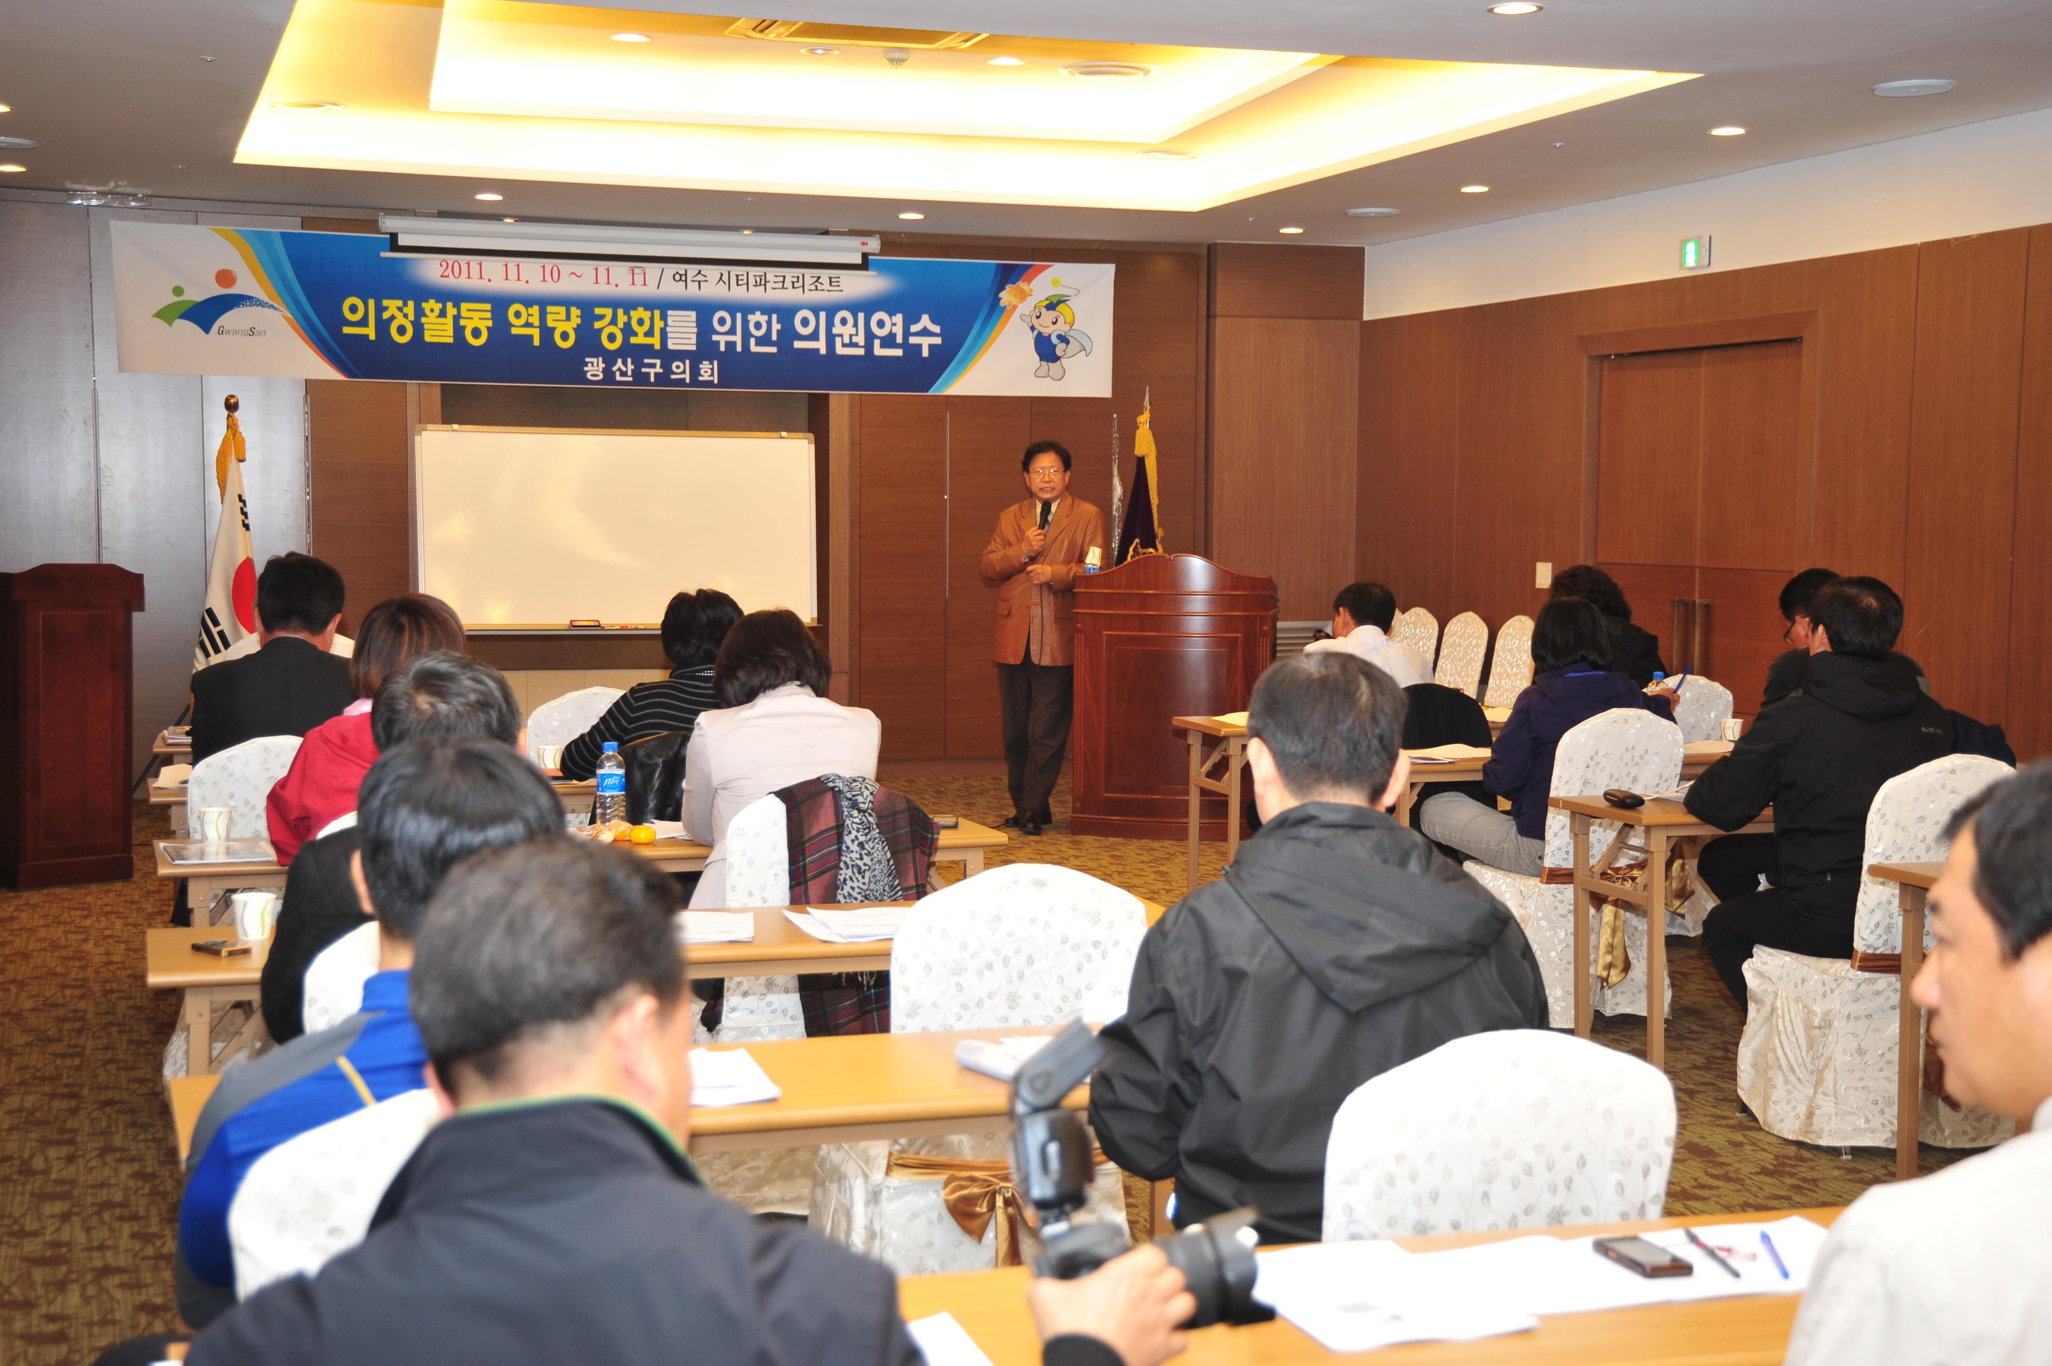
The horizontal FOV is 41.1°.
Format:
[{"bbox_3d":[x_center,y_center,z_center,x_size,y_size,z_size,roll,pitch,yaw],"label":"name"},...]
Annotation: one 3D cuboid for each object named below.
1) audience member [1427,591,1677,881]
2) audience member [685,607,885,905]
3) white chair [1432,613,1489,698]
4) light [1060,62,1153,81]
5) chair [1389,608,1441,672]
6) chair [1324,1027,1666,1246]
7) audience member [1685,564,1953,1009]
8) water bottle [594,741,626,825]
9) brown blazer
[{"bbox_3d":[1.464,0.348,7.775,0.510,1.200,0.820,-1,4,-23],"label":"audience member"},{"bbox_3d":[-0.546,0.460,5.822,0.470,1.245,0.700,-1,4,-17],"label":"audience member"},{"bbox_3d":[2.039,0.087,13.997,0.550,0.905,0.450,-1,4,-18],"label":"white chair"},{"bbox_3d":[0.336,-2.536,11.342,0.385,0.050,0.385,1,4,0],"label":"light"},{"bbox_3d":[1.749,0.087,13.677,0.540,0.910,0.460,-1,4,-17],"label":"chair"},{"bbox_3d":[0.416,0.789,3.072,0.440,0.900,0.550,0,4,-15],"label":"chair"},{"bbox_3d":[1.844,0.394,6.484,0.620,1.280,0.740,-2,4,-27],"label":"audience member"},{"bbox_3d":[-0.917,0.234,6.067,0.067,0.213,0.067,-1,4,-17],"label":"water bottle"},{"bbox_3d":[0.075,-0.453,12.174,0.570,0.750,0.380,1,4,6],"label":"brown blazer"}]

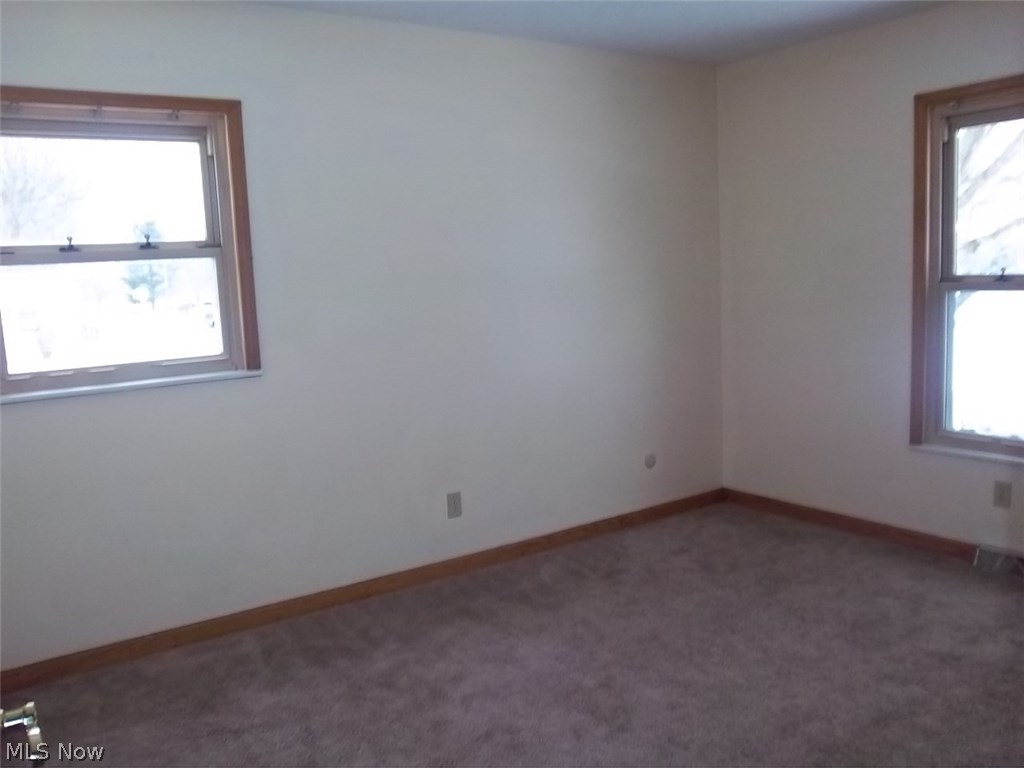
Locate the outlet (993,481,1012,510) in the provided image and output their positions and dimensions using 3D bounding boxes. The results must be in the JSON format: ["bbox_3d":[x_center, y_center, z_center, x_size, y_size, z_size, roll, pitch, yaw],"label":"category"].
[{"bbox_3d":[2.062,0.468,3.484,0.010,0.115,0.070,-8,9,-33],"label":"outlet"}]

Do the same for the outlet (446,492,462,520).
[{"bbox_3d":[-0.261,0.558,3.802,0.070,0.115,0.010,-8,9,-33],"label":"outlet"}]

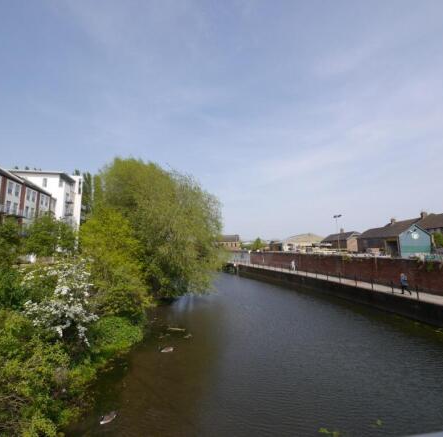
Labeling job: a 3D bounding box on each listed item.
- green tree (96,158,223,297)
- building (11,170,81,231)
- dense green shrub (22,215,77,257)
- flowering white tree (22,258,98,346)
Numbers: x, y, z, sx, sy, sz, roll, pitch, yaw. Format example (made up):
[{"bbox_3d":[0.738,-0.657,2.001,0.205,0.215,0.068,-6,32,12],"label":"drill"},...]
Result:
[{"bbox_3d":[-7.891,0.742,30.000,15.000,15.900,13.500,2,-7,-15],"label":"green tree"},{"bbox_3d":[-40.200,-0.992,55.200,12.500,17.700,12.000,1,-7,-11],"label":"building"},{"bbox_3d":[-17.879,2.058,24.500,4.600,4.700,4.200,5,-9,-36],"label":"dense green shrub"},{"bbox_3d":[-7.514,3.819,11.000,3.100,3.800,2.900,5,-9,-34],"label":"flowering white tree"}]

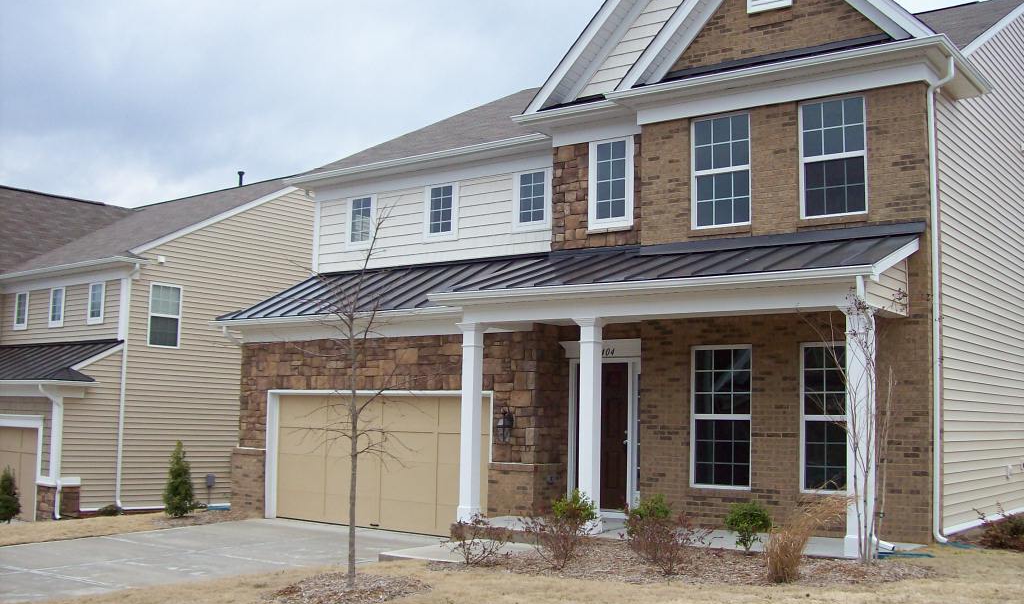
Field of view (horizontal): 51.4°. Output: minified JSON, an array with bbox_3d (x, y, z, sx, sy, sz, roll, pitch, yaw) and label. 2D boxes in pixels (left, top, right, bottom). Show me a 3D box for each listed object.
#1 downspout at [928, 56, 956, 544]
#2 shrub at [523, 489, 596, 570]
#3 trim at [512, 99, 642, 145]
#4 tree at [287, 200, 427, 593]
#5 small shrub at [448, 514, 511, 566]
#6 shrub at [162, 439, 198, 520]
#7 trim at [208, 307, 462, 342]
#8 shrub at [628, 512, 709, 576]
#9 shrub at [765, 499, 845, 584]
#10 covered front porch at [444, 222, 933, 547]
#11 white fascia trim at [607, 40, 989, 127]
[{"bbox_3d":[5.160,-0.044,12.675,0.317,5.791,0.346,-3,-7,36],"label":"downspout"},{"bbox_3d":[0.494,2.368,11.084,0.652,0.825,0.619,-3,-7,36],"label":"shrub"},{"bbox_3d":[1.021,-2.649,16.002,2.158,0.431,0.525,-3,-7,36],"label":"trim"},{"bbox_3d":[-1.550,0.928,10.682,1.189,3.669,1.189,1,-6,0],"label":"tree"},{"bbox_3d":[-0.345,2.600,11.656,0.594,0.572,0.564,-3,-7,36],"label":"small shrub"},{"bbox_3d":[-5.648,3.015,18.089,0.489,1.280,0.489,-3,-7,36],"label":"shrub"},{"bbox_3d":[-2.872,0.413,17.171,5.742,0.386,0.396,-3,-7,36],"label":"trim"},{"bbox_3d":[1.537,2.371,10.457,0.699,0.627,0.664,1,-6,0],"label":"shrub"},{"bbox_3d":[2.745,2.231,9.960,0.649,0.795,0.552,-3,-7,36],"label":"shrub"},{"bbox_3d":[1.942,1.003,13.290,5.831,3.851,2.376,-3,-7,36],"label":"covered front porch"},{"bbox_3d":[3.859,-2.724,14.666,4.594,0.411,2.287,-3,-7,36],"label":"white fascia trim"}]

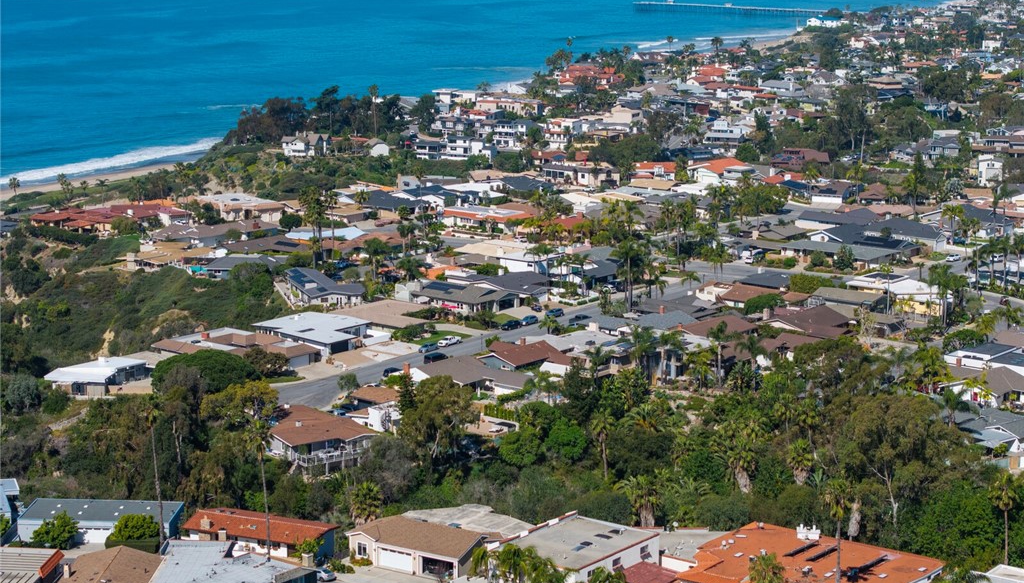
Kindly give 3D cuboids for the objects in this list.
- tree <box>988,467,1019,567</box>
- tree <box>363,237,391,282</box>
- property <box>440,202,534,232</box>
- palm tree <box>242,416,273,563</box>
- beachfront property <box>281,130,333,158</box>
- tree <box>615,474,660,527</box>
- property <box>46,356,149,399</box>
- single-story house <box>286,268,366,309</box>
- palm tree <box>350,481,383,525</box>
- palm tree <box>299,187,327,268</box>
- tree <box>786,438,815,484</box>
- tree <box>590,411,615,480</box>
[{"bbox_3d":[63.300,29.290,267.200,4.000,12.800,4.000,0,11,0],"label":"tree"},{"bbox_3d":[-31.950,-7.570,489.030,6.300,11.000,6.300,0,11,0],"label":"tree"},{"bbox_3d":[-7.340,-22.950,642.460,22.910,4.900,15.410,7,13,33],"label":"property"},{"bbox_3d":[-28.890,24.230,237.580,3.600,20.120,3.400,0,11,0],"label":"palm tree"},{"bbox_3d":[-72.700,-52.550,731.470,17.500,8.300,13.000,3,11,14],"label":"beachfront property"},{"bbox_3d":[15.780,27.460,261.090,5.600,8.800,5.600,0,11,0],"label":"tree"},{"bbox_3d":[-80.300,16.350,400.410,12.900,3.800,18.600,3,11,15],"label":"property"},{"bbox_3d":[-44.800,-0.700,498.710,14.800,4.700,31.000,-4,11,-19],"label":"single-story house"},{"bbox_3d":[-19.260,28.720,272.250,4.300,8.000,4.300,0,11,0],"label":"palm tree"},{"bbox_3d":[-50.830,-16.180,529.320,6.800,21.000,6.800,0,11,0],"label":"palm tree"},{"bbox_3d":[44.590,27.300,320.770,4.400,9.000,4.400,0,11,0],"label":"tree"},{"bbox_3d":[14.650,25.150,336.130,3.900,12.000,3.900,0,11,0],"label":"tree"}]

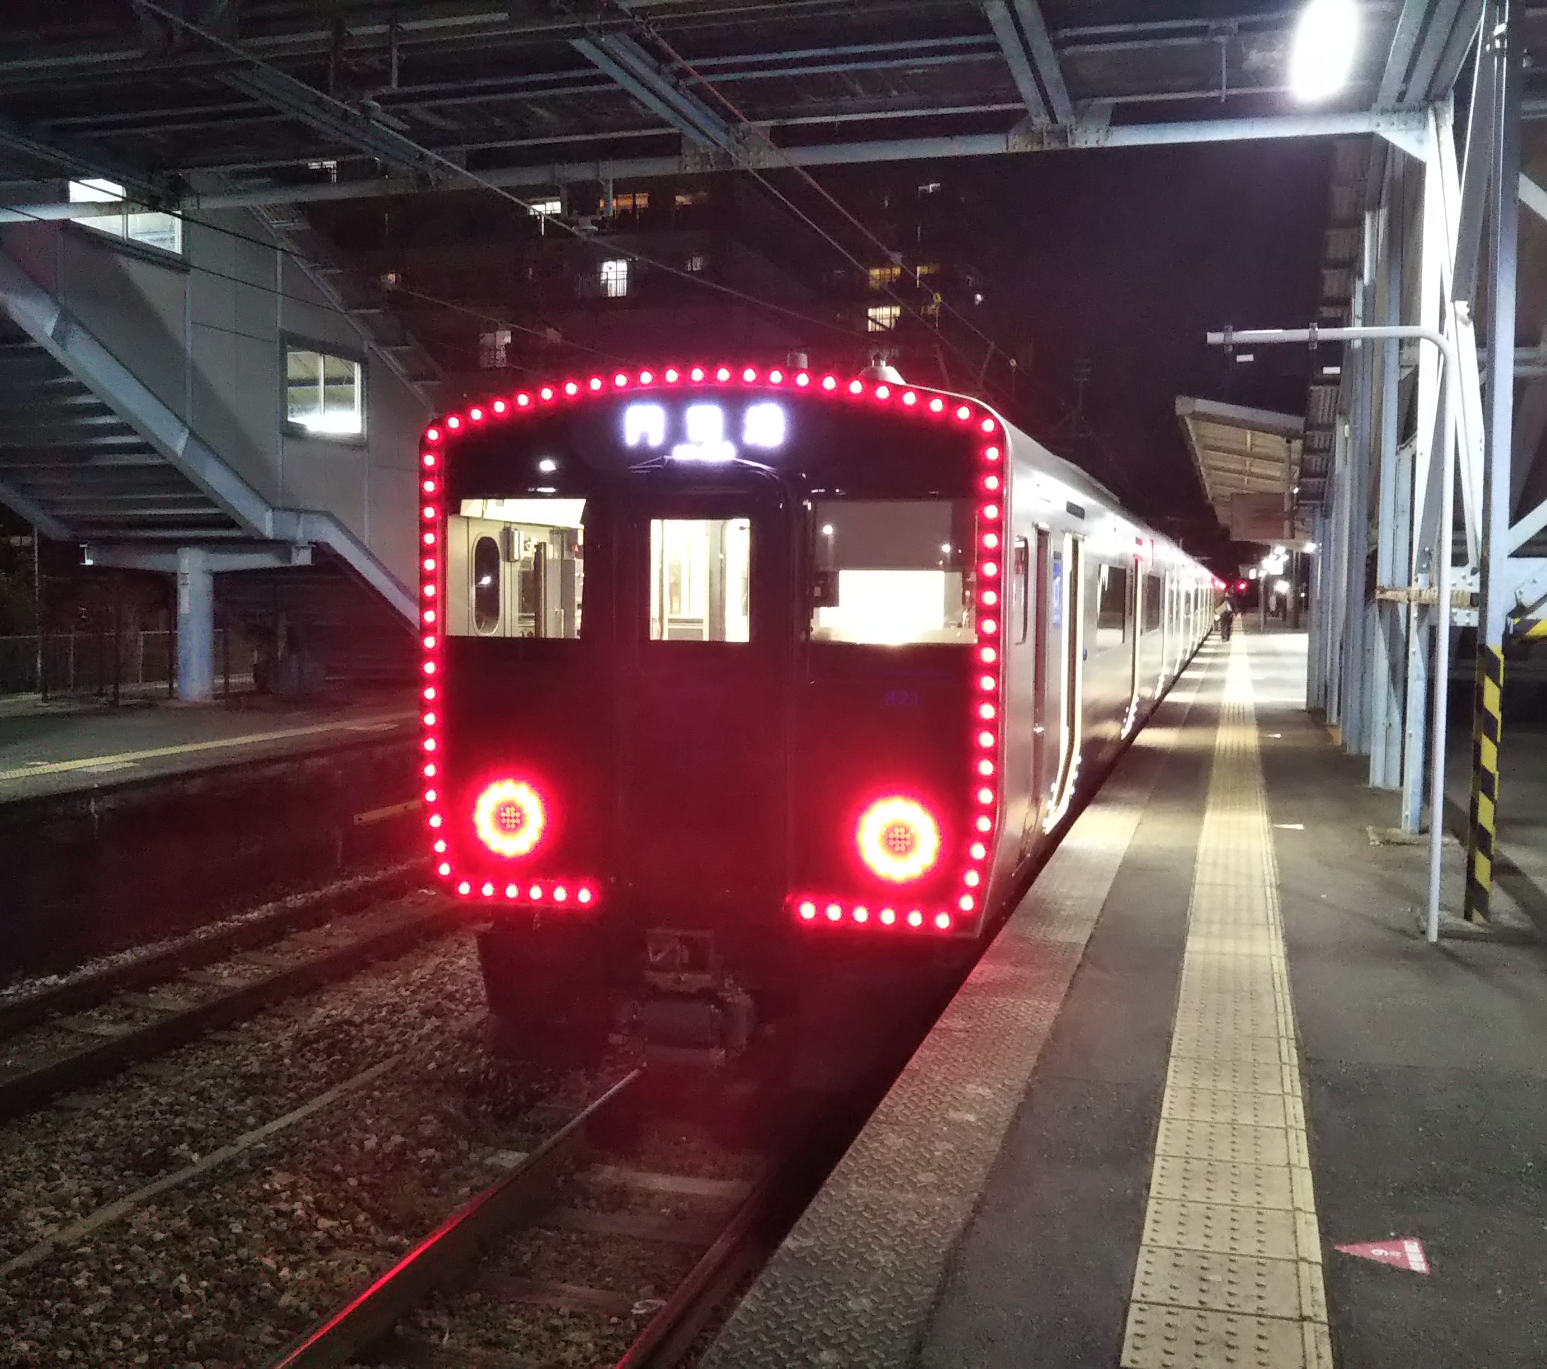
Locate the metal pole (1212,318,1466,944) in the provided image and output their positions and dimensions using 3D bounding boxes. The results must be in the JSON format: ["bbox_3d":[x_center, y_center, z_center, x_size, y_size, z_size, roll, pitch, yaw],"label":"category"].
[{"bbox_3d":[2.306,-0.214,6.653,0.993,2.541,0.055,2,4,16],"label":"metal pole"}]

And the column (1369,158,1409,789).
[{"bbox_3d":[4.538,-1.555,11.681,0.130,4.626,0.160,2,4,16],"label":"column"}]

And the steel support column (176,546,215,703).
[{"bbox_3d":[-7.186,-0.752,19.686,0.405,1.874,0.405,2,4,16],"label":"steel support column"}]

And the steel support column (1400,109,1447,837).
[{"bbox_3d":[3.867,-1.217,9.422,0.120,4.220,0.160,2,4,16],"label":"steel support column"}]

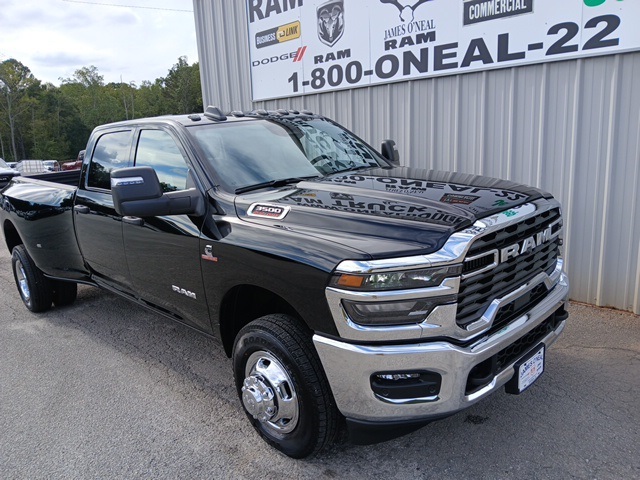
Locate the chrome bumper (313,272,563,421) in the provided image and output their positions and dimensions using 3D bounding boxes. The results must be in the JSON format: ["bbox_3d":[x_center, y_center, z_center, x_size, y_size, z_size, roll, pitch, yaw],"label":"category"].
[{"bbox_3d":[0.935,0.491,2.842,0.650,0.460,2.020,8,16,45],"label":"chrome bumper"}]

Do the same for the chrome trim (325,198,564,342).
[{"bbox_3d":[0.920,0.073,2.742,0.550,0.560,1.940,8,16,45],"label":"chrome trim"}]

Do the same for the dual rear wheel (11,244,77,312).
[{"bbox_3d":[-3.284,0.447,5.779,0.800,0.800,0.510,8,16,45],"label":"dual rear wheel"}]

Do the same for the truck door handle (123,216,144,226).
[{"bbox_3d":[-1.401,-0.139,3.597,0.250,0.055,0.070,8,16,45],"label":"truck door handle"}]

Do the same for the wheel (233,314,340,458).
[{"bbox_3d":[-0.236,0.850,2.788,0.800,0.800,0.320,8,16,45],"label":"wheel"}]

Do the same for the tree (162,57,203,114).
[{"bbox_3d":[-14.946,-13.537,51.237,6.000,11.300,6.000,-3,11,0],"label":"tree"}]

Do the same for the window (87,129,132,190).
[{"bbox_3d":[-1.816,-0.667,4.106,0.770,0.470,0.130,8,16,45],"label":"window"}]

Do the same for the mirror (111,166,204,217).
[{"bbox_3d":[-1.013,-0.311,2.924,0.250,0.280,0.450,8,16,45],"label":"mirror"}]

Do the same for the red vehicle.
[{"bbox_3d":[-13.626,-4.370,29.161,5.500,1.900,2.000,-12,15,-40],"label":"red vehicle"}]

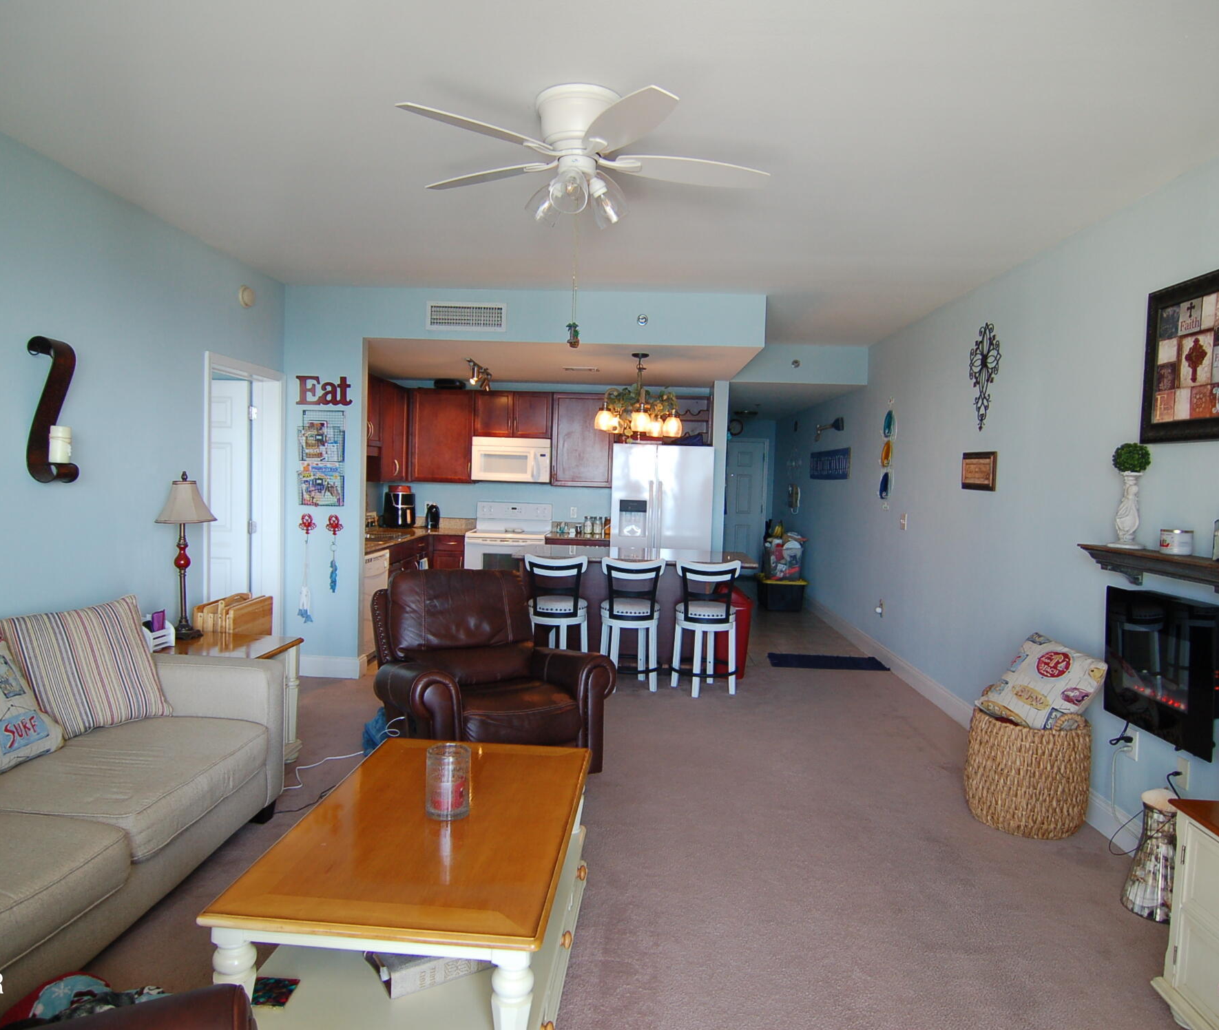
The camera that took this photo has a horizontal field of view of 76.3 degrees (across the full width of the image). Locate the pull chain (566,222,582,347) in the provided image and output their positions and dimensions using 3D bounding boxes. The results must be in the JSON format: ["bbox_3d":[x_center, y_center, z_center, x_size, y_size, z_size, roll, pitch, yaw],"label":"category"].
[{"bbox_3d":[-0.110,-0.749,2.507,0.050,0.410,0.040,2,3,2],"label":"pull chain"}]

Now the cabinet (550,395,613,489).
[{"bbox_3d":[-0.259,-0.740,7.779,0.603,0.912,0.330,2,3,2],"label":"cabinet"}]

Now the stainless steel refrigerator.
[{"bbox_3d":[0.491,0.250,7.388,0.912,1.780,0.760,2,3,4],"label":"stainless steel refrigerator"}]

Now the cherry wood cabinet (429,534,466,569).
[{"bbox_3d":[-1.526,0.613,7.627,0.335,0.900,0.620,2,3,4],"label":"cherry wood cabinet"}]

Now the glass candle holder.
[{"bbox_3d":[-0.479,0.797,2.322,0.125,0.182,0.125,2,3,2],"label":"glass candle holder"}]

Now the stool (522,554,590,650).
[{"bbox_3d":[-0.369,0.743,5.546,0.430,0.947,0.480,2,3,4],"label":"stool"}]

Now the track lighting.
[{"bbox_3d":[-1.072,-1.164,6.462,0.150,0.195,1.050,2,3,4],"label":"track lighting"}]

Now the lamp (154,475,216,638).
[{"bbox_3d":[-2.172,0.205,3.961,0.330,0.851,0.330,2,3,4],"label":"lamp"}]

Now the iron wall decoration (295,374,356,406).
[{"bbox_3d":[-1.973,-0.865,5.385,0.419,0.196,0.024,2,3,2],"label":"iron wall decoration"}]

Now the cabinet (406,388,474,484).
[{"bbox_3d":[-1.634,-0.775,7.706,0.630,0.895,0.330,2,3,4],"label":"cabinet"}]

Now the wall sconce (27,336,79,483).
[{"bbox_3d":[-2.332,-0.442,3.257,0.110,0.600,0.150,2,3,2],"label":"wall sconce"}]

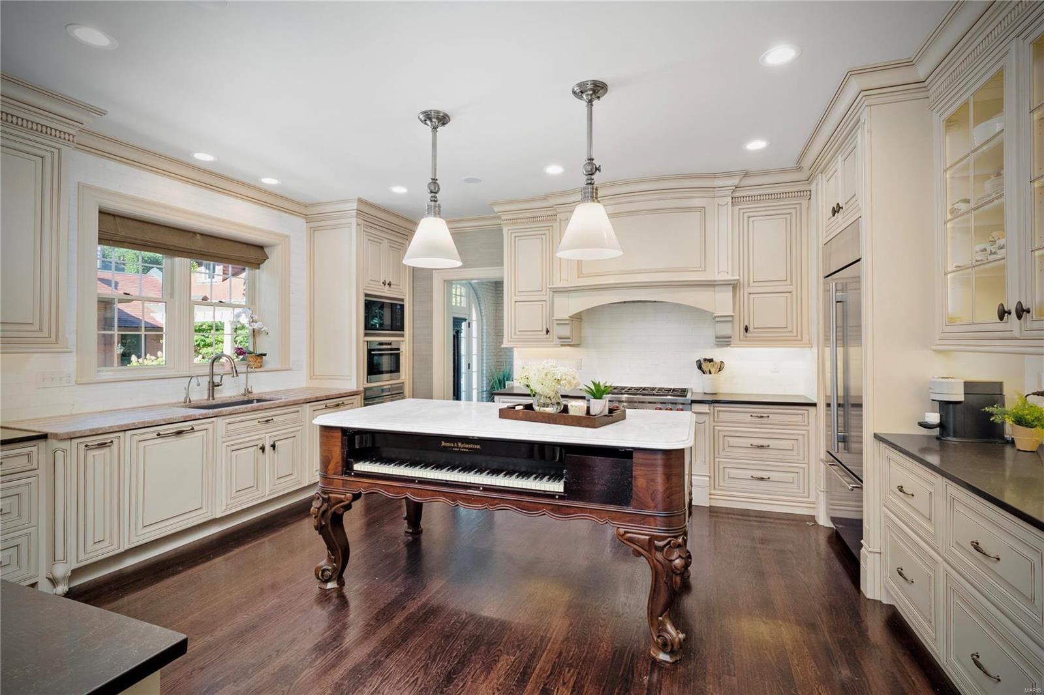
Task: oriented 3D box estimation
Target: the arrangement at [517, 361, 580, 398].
[{"bbox_3d":[0.160,0.191,2.835,0.380,0.235,0.360,0,0,0],"label":"arrangement"}]

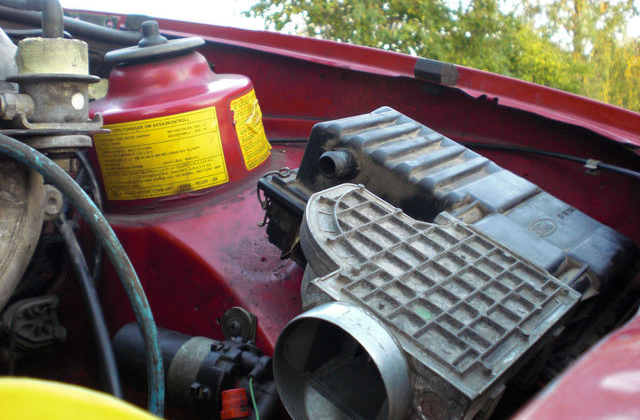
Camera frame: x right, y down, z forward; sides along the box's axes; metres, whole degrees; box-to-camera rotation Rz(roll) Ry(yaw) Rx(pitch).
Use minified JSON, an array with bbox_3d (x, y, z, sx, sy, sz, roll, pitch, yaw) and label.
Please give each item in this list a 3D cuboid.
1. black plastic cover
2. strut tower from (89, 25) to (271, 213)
[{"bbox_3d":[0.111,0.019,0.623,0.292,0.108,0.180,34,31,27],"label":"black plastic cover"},{"bbox_3d":[-0.157,-0.107,0.770,0.190,0.175,0.190,6,23,37],"label":"strut tower"}]

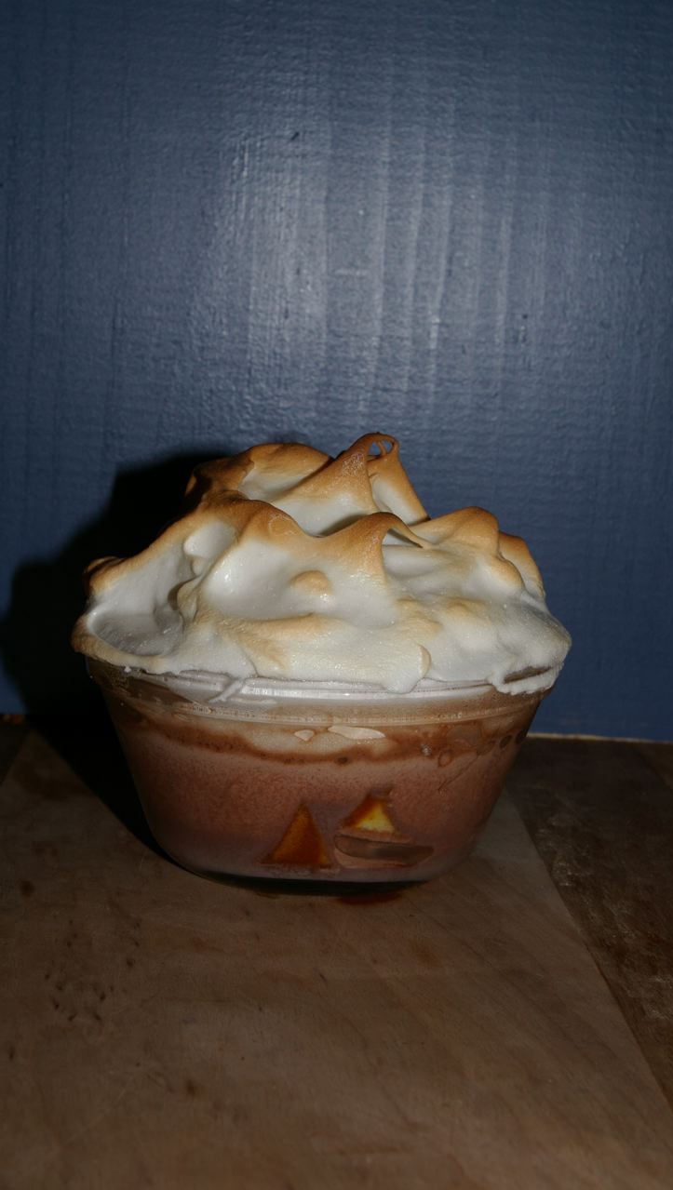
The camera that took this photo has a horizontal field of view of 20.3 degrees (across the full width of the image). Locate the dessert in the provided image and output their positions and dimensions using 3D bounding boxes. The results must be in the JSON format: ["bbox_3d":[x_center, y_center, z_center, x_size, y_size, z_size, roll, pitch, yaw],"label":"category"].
[{"bbox_3d":[-0.002,0.012,0.419,0.110,0.095,0.108,2,10,0],"label":"dessert"}]

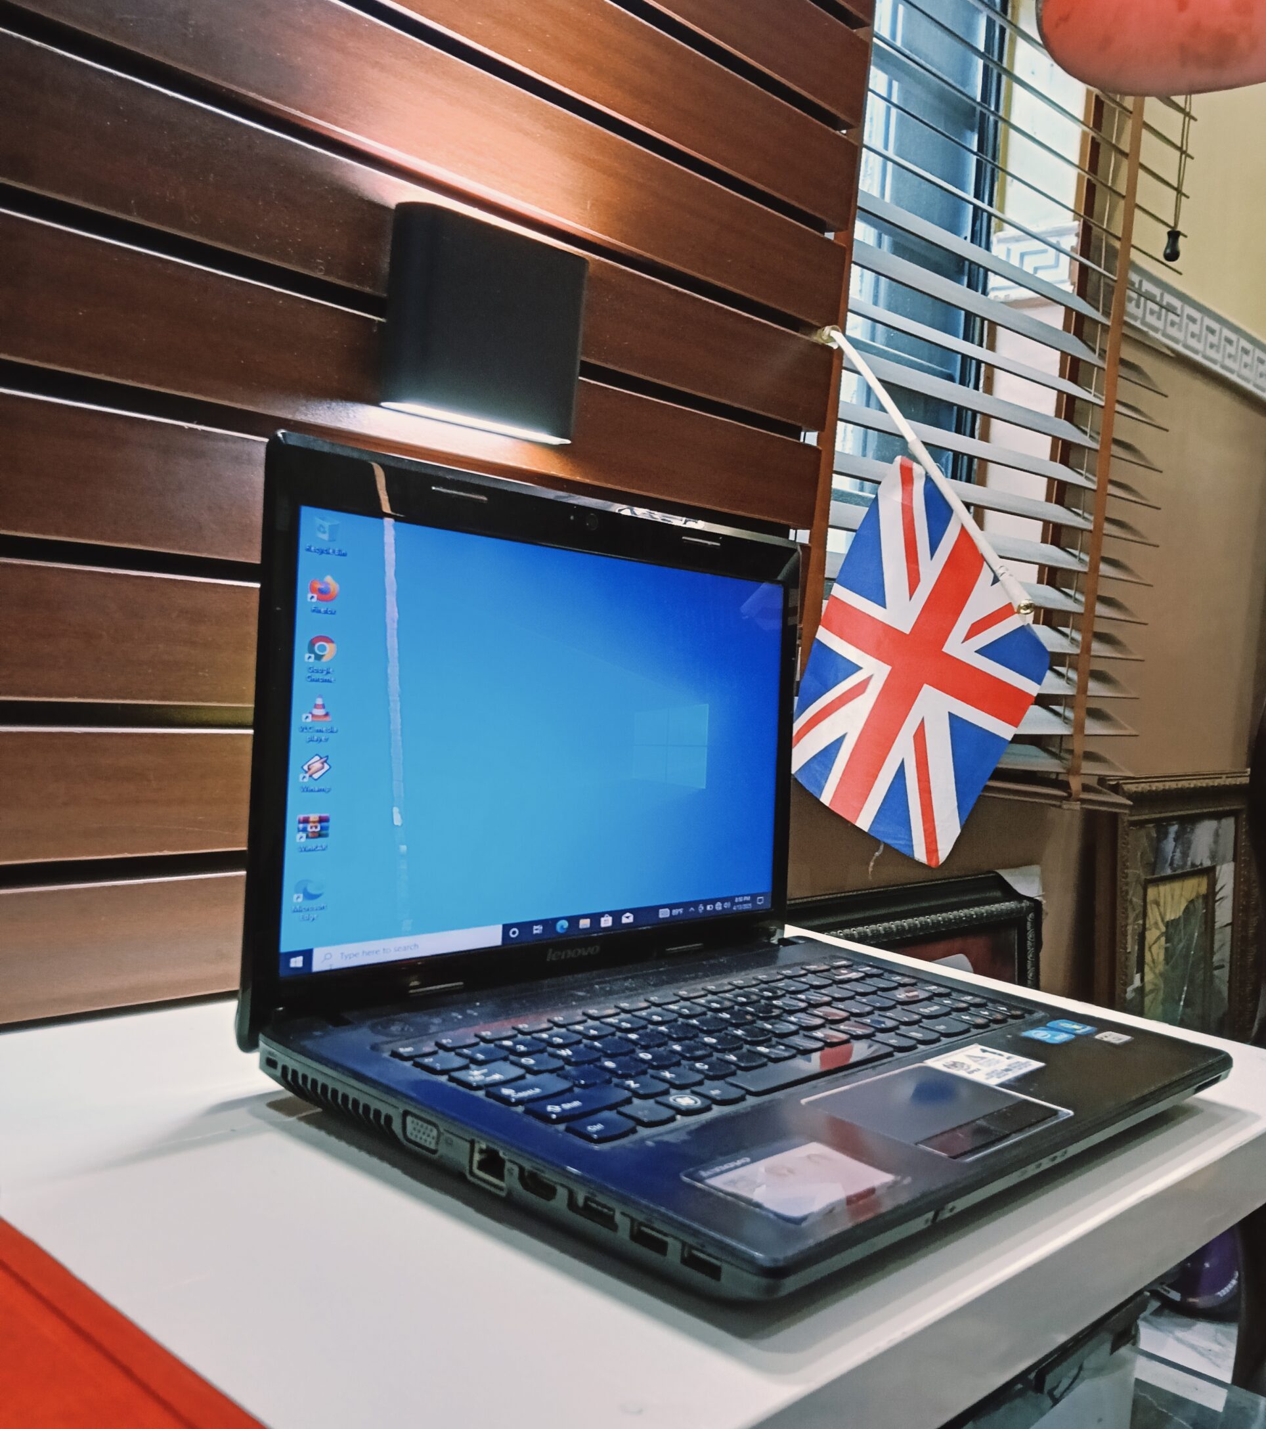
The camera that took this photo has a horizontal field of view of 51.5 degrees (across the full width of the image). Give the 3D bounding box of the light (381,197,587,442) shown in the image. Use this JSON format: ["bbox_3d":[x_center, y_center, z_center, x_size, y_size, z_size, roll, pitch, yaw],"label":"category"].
[{"bbox_3d":[-0.064,-0.179,0.616,0.028,0.088,0.106,7,3,44],"label":"light"}]

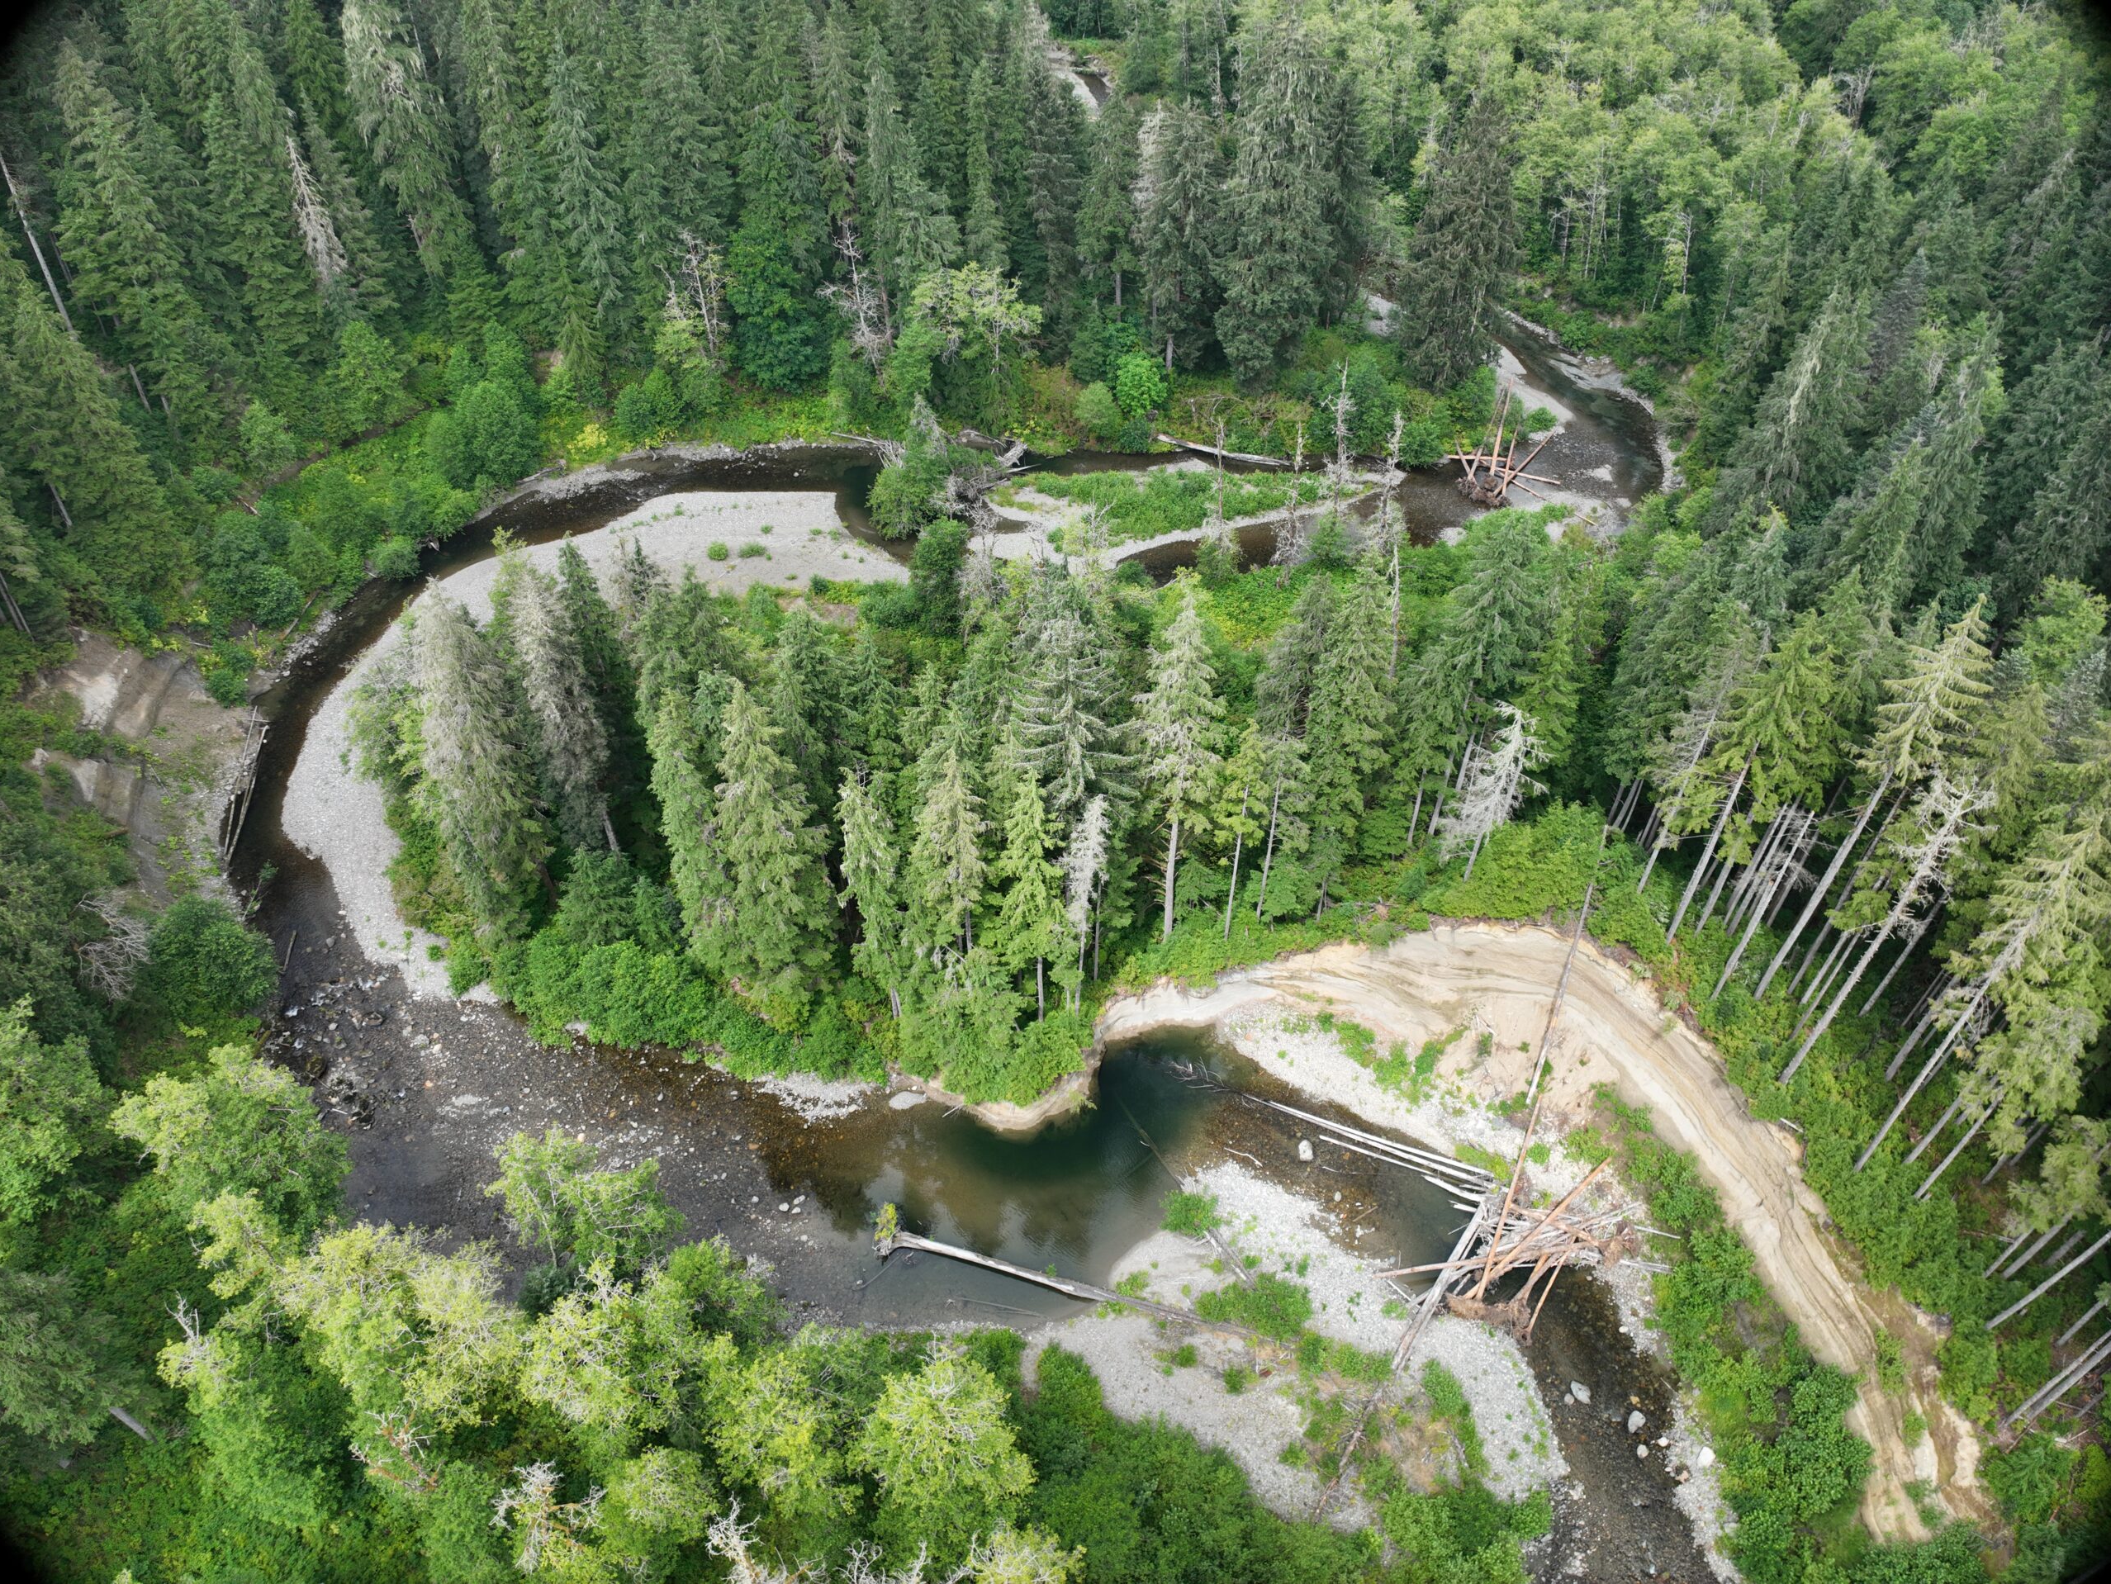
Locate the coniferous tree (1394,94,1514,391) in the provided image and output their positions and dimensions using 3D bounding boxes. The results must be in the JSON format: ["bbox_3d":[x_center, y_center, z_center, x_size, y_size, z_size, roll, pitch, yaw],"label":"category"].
[{"bbox_3d":[45.660,-60.062,162.506,13.270,33.030,13.270,3,43,0],"label":"coniferous tree"}]

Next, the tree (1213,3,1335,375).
[{"bbox_3d":[23.910,-62.620,160.100,12.630,41.060,12.630,7,44,6],"label":"tree"}]

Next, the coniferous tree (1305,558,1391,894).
[{"bbox_3d":[20.305,-3.052,101.573,6.000,31.210,6.000,3,43,0],"label":"coniferous tree"}]

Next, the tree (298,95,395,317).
[{"bbox_3d":[-80.242,-63.765,164.152,7.930,28.160,7.930,3,43,0],"label":"tree"}]

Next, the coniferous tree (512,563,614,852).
[{"bbox_3d":[-35.670,-4.840,107.440,6.060,28.270,6.060,-16,46,-17],"label":"coniferous tree"}]

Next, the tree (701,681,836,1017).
[{"bbox_3d":[-19.148,4.359,93.288,9.200,29.160,9.200,3,43,0],"label":"tree"}]

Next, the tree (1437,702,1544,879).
[{"bbox_3d":[32.552,0.252,108.273,8.040,18.020,8.040,3,43,0],"label":"tree"}]

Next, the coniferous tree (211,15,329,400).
[{"bbox_3d":[-79.659,-57.954,149.801,8.500,39.280,8.500,3,43,0],"label":"coniferous tree"}]

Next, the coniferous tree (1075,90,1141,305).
[{"bbox_3d":[6.401,-68.290,173.888,7.570,27.020,7.570,3,43,0],"label":"coniferous tree"}]

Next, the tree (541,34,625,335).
[{"bbox_3d":[-52.994,-65.482,162.636,7.940,34.470,7.940,3,43,0],"label":"tree"}]

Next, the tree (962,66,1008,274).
[{"bbox_3d":[-8.010,-64.820,167.200,6.030,33.660,6.030,-1,44,-2],"label":"tree"}]

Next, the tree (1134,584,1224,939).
[{"bbox_3d":[8.410,-0.580,100.170,6.100,33.160,6.100,5,44,5],"label":"tree"}]

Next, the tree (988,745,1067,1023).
[{"bbox_3d":[-1.789,6.707,94.277,5.400,25.490,5.400,3,43,0],"label":"tree"}]

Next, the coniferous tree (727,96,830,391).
[{"bbox_3d":[-30.240,-58.400,160.160,10.830,33.480,10.830,-7,44,-8],"label":"coniferous tree"}]

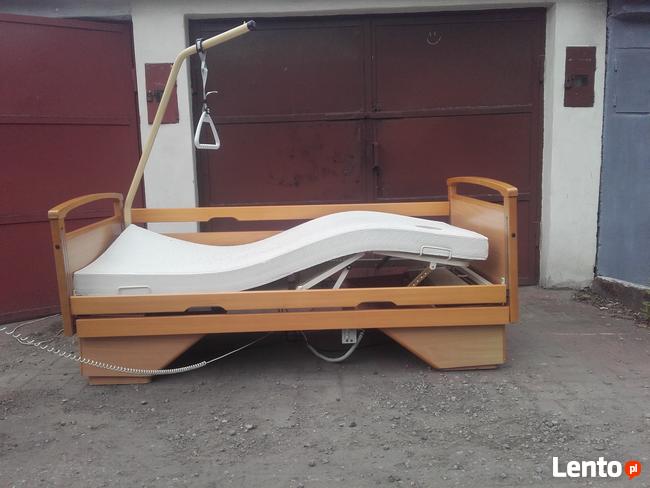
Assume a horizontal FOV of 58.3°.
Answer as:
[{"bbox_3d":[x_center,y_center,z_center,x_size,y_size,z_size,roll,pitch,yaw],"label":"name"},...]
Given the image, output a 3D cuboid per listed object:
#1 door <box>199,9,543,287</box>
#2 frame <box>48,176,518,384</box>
[{"bbox_3d":[0.323,-0.665,4.352,2.570,2.008,0.100,-1,8,1],"label":"door"},{"bbox_3d":[-0.178,0.125,3.214,2.150,0.880,1.020,-3,9,-3],"label":"frame"}]

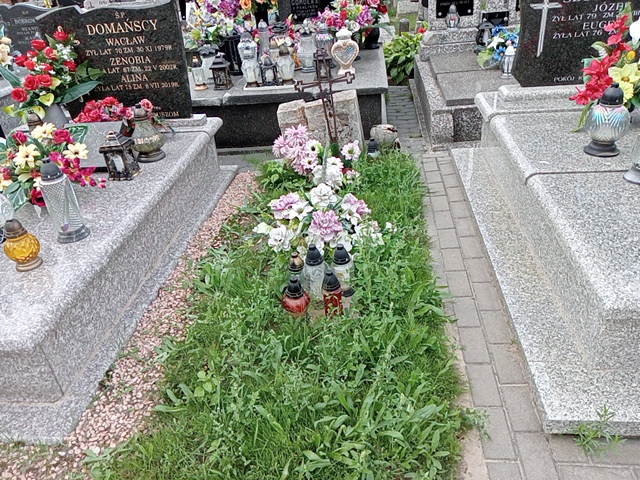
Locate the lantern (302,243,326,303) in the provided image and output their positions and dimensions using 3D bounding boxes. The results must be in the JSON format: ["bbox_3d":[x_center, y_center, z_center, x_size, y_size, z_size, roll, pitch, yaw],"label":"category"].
[{"bbox_3d":[-0.018,0.146,2.092,0.094,0.299,0.094,-1,30,7],"label":"lantern"}]

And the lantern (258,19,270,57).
[{"bbox_3d":[-0.487,-1.746,4.596,0.115,0.400,0.115,-1,30,7],"label":"lantern"}]

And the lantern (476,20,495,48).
[{"bbox_3d":[1.545,-1.885,4.796,0.155,0.267,0.155,-1,30,7],"label":"lantern"}]

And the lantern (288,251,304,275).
[{"bbox_3d":[-0.092,0.148,2.177,0.080,0.225,0.080,-1,30,7],"label":"lantern"}]

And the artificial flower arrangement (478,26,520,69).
[{"bbox_3d":[1.575,-1.709,4.558,0.350,0.280,0.320,-1,30,7],"label":"artificial flower arrangement"}]

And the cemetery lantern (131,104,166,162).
[{"bbox_3d":[-0.990,-0.619,2.942,0.188,0.298,0.188,-1,30,7],"label":"cemetery lantern"}]

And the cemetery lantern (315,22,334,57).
[{"bbox_3d":[0.049,-1.644,4.374,0.155,0.353,0.155,-1,30,7],"label":"cemetery lantern"}]

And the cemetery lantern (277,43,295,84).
[{"bbox_3d":[-0.257,-1.349,3.970,0.140,0.278,0.140,-1,30,7],"label":"cemetery lantern"}]

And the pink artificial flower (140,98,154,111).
[{"bbox_3d":[-1.048,-0.823,3.144,0.085,0.075,0.075,-1,30,7],"label":"pink artificial flower"}]

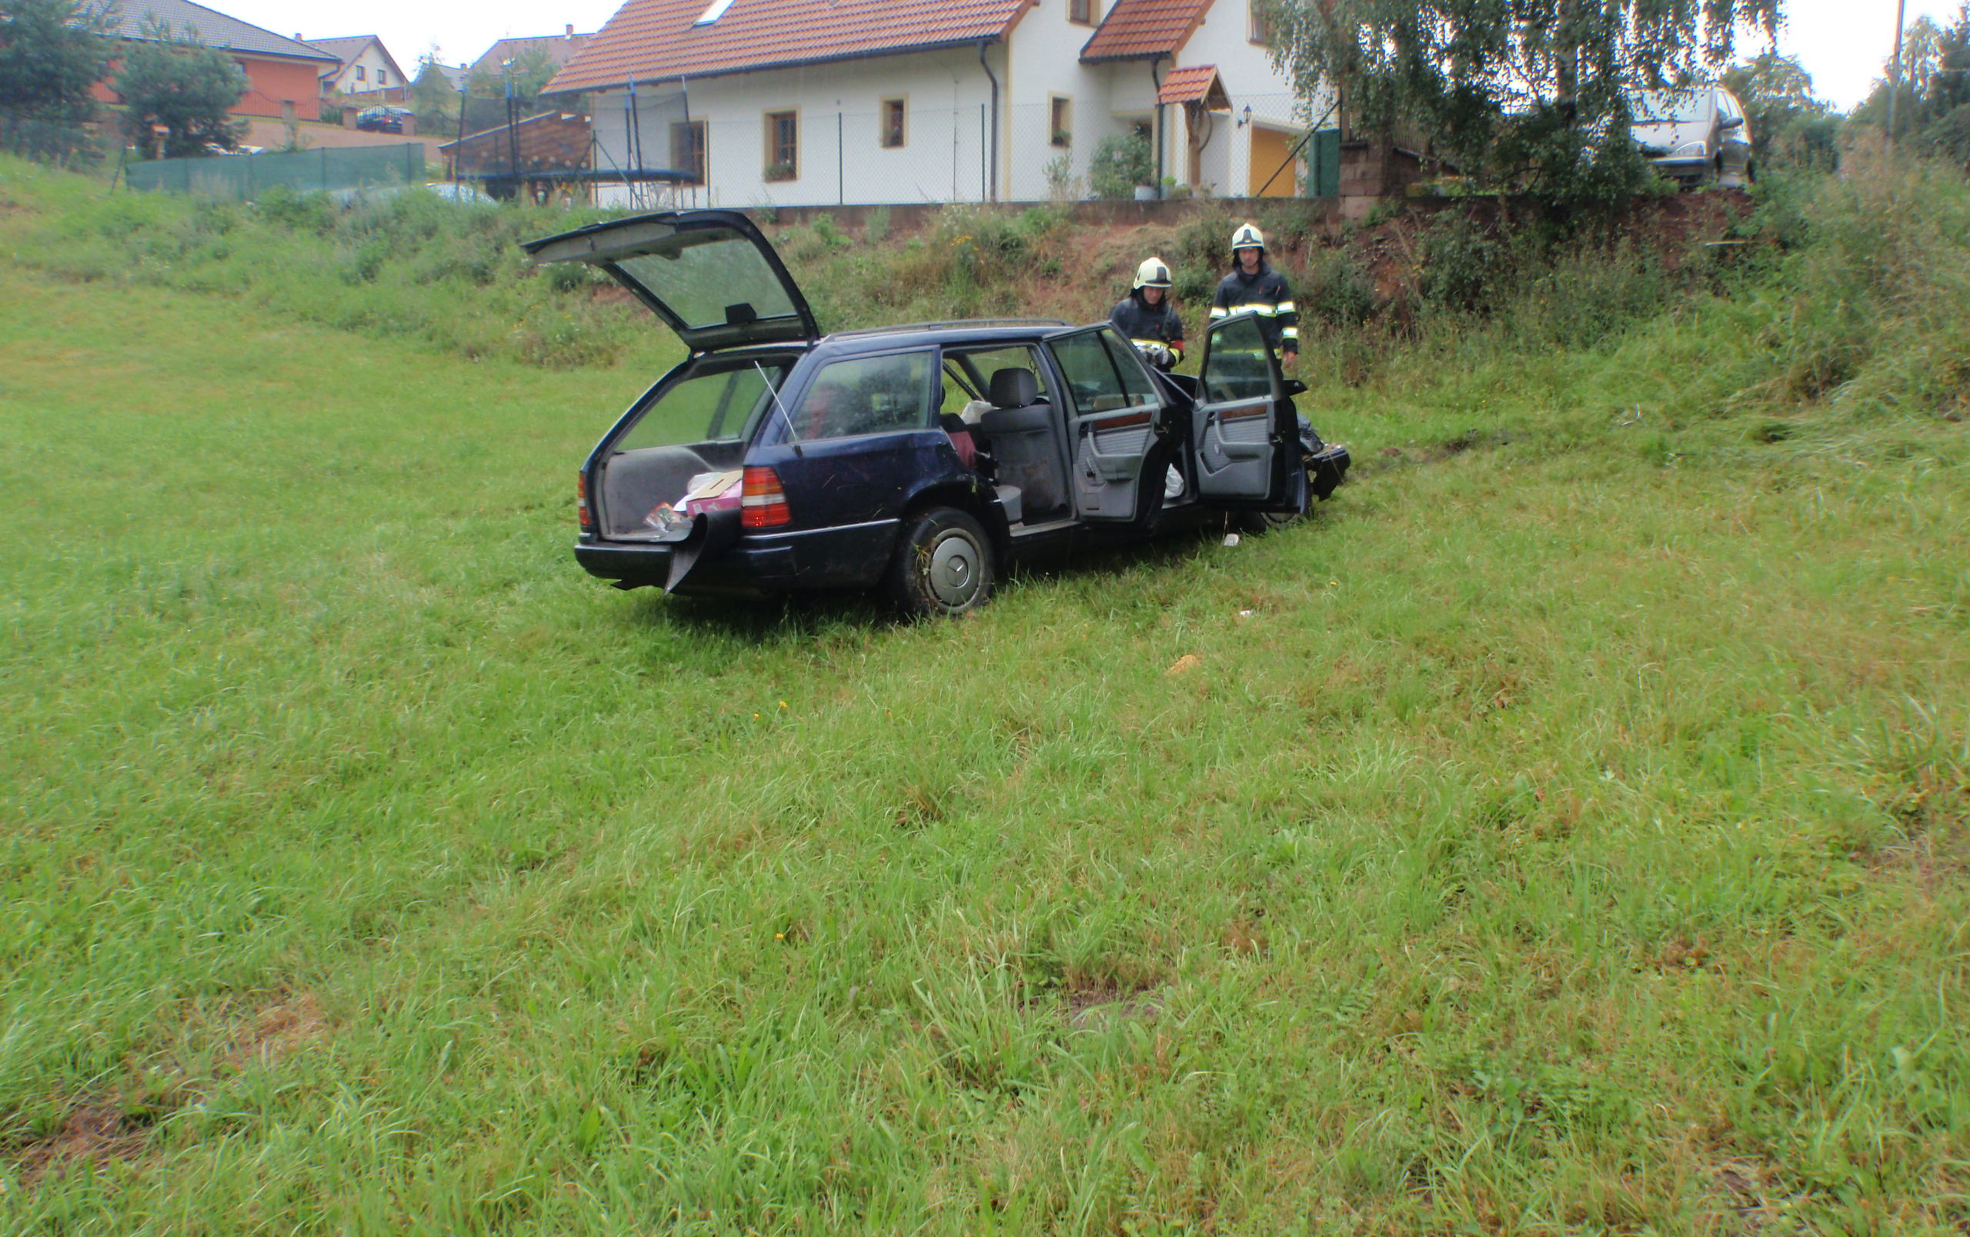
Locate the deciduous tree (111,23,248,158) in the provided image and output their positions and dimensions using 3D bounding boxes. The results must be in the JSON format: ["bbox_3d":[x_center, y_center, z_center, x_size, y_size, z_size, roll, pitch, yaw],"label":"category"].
[{"bbox_3d":[-25.232,-16.346,50.000,4.200,4.700,4.100,0,11,0],"label":"deciduous tree"}]

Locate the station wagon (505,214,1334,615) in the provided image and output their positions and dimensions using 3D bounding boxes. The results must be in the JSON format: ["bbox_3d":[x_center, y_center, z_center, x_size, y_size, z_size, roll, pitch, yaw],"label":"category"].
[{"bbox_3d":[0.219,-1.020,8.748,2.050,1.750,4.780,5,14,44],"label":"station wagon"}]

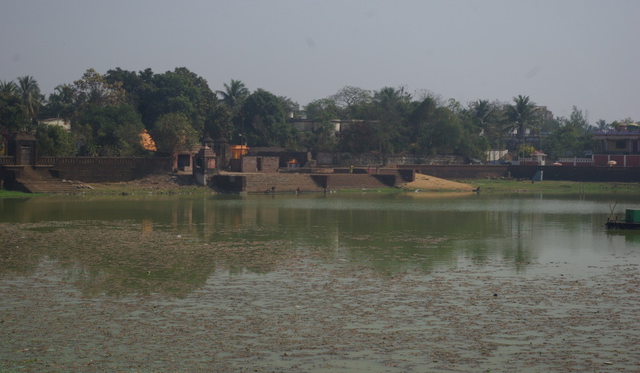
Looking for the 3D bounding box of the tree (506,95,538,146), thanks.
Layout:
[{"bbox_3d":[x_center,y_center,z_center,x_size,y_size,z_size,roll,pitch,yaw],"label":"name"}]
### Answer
[{"bbox_3d":[44.444,-11.962,320.000,7.023,16.022,7.023,0,1,0],"label":"tree"}]

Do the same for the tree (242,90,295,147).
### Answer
[{"bbox_3d":[-11.707,-13.446,338.000,12.519,18.082,12.519,0,1,0],"label":"tree"}]

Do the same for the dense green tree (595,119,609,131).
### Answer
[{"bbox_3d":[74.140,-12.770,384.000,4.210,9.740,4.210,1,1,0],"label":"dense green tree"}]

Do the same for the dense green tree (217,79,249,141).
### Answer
[{"bbox_3d":[-21.125,-15.210,352.000,7.726,21.246,7.726,0,1,0],"label":"dense green tree"}]

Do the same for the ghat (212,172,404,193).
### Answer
[{"bbox_3d":[-1.988,-0.605,252.000,32.900,3.600,12.000,0,1,0],"label":"ghat"}]

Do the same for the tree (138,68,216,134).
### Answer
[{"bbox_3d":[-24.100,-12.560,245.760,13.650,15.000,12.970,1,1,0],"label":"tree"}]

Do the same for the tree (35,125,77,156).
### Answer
[{"bbox_3d":[-39.710,-6.760,218.880,6.610,5.400,5.940,1,1,0],"label":"tree"}]

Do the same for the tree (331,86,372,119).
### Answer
[{"bbox_3d":[7.886,-15.271,365.000,10.514,20.027,10.514,0,1,0],"label":"tree"}]

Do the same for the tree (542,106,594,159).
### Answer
[{"bbox_3d":[48.760,-10.500,286.080,10.600,10.790,10.070,1,1,0],"label":"tree"}]

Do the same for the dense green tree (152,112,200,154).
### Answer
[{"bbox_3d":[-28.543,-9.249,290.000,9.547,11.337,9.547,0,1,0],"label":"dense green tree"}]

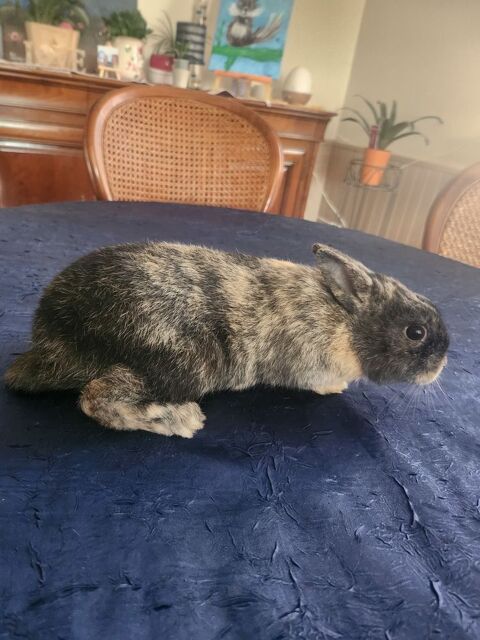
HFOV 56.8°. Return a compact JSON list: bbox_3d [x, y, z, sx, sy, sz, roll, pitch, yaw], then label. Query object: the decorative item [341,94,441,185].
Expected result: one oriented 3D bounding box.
[{"bbox_3d":[0.706,-0.848,2.100,0.343,0.331,0.404,-5,30,-24],"label":"decorative item"}]

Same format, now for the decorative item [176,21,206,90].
[{"bbox_3d":[-0.189,-1.017,1.715,0.098,0.220,0.098,-5,30,-24],"label":"decorative item"}]

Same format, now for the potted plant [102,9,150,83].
[{"bbox_3d":[-0.396,-0.953,1.550,0.158,0.185,0.158,-5,30,-24],"label":"potted plant"}]

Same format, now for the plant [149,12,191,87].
[{"bbox_3d":[-0.257,-0.973,1.606,0.139,0.210,0.139,-5,30,-24],"label":"plant"}]

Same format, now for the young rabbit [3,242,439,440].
[{"bbox_3d":[0.008,0.006,0.355,0.365,0.120,0.120,3,28,-11],"label":"young rabbit"}]

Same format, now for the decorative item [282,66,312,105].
[{"bbox_3d":[0.245,-1.002,1.899,0.105,0.131,0.105,7,28,-3],"label":"decorative item"}]

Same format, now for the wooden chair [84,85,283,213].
[{"bbox_3d":[-0.106,0.011,1.051,0.485,0.970,0.540,-1,29,-18],"label":"wooden chair"}]

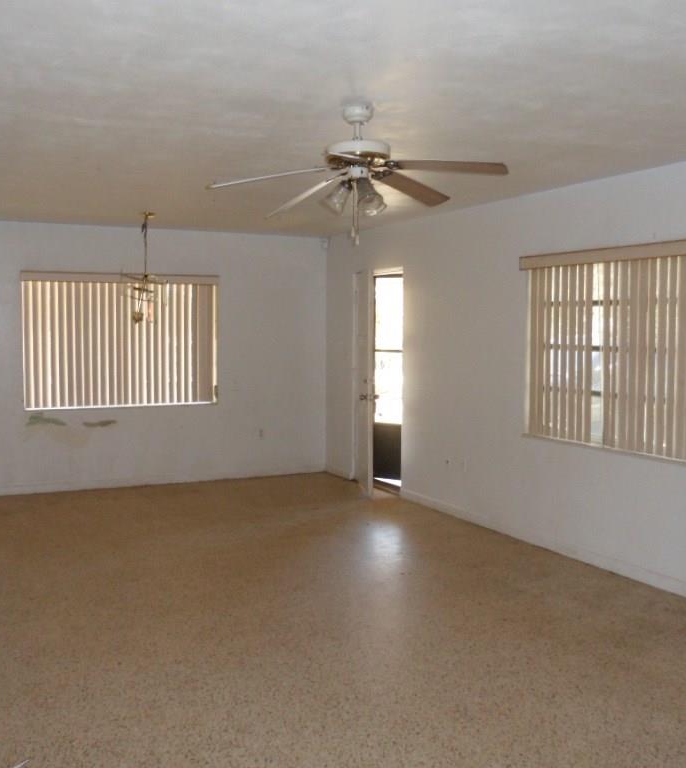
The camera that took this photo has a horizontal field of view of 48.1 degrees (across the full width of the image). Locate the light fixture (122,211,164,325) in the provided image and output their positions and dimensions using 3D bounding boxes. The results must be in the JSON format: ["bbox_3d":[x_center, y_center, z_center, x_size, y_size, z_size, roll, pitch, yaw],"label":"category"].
[{"bbox_3d":[-1.630,-0.956,6.359,0.370,0.890,0.370,-2,5,-28],"label":"light fixture"}]

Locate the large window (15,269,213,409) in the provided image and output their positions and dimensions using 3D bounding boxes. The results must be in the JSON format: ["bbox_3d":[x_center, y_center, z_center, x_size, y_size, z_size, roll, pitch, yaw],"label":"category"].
[{"bbox_3d":[-1.999,-0.398,7.101,1.790,1.230,0.110,-2,5,-28],"label":"large window"}]

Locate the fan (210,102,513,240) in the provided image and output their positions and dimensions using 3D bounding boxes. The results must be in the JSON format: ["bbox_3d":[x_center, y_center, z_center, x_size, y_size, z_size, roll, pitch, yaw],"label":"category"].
[{"bbox_3d":[0.059,-0.879,3.234,1.280,0.570,1.280,-2,5,-28],"label":"fan"}]

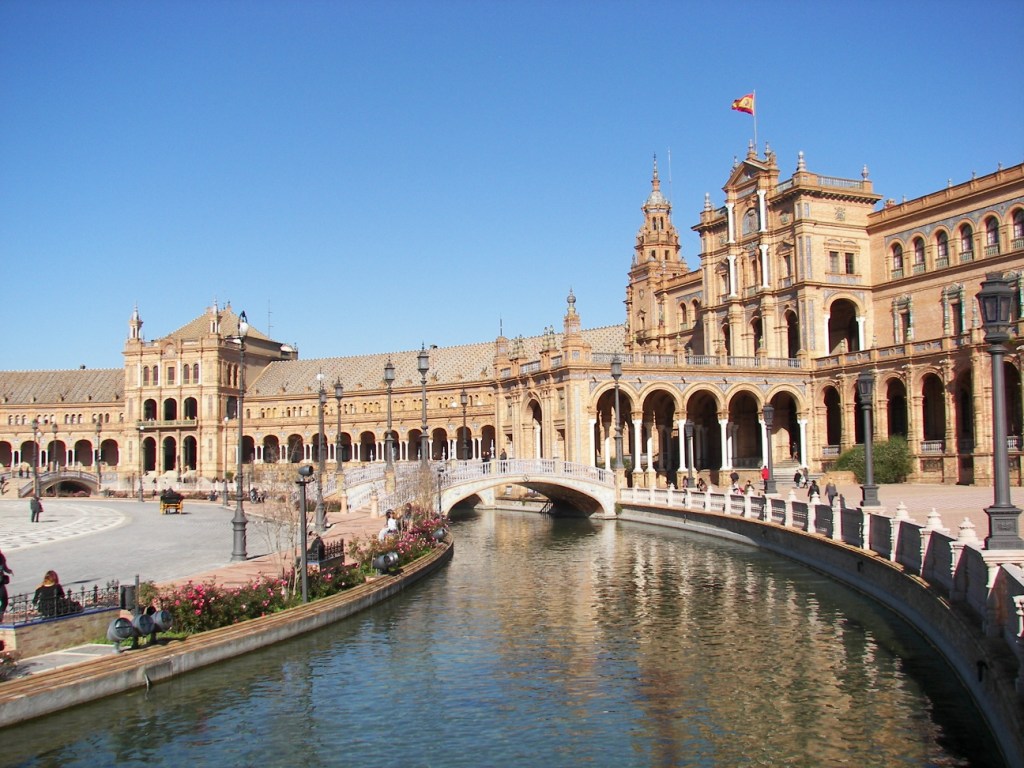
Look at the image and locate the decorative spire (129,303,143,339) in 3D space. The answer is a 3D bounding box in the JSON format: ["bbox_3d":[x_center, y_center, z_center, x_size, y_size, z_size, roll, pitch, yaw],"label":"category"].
[{"bbox_3d":[-74.246,-12.128,210.000,2.100,7.100,2.100,-3,-5,20],"label":"decorative spire"}]

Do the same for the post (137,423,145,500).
[{"bbox_3d":[-41.379,8.950,118.878,0.600,8.400,0.600,-1,-5,0],"label":"post"}]

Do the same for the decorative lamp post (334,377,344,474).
[{"bbox_3d":[-14.386,3.398,89.177,0.660,8.000,0.660,1,-5,-22],"label":"decorative lamp post"}]

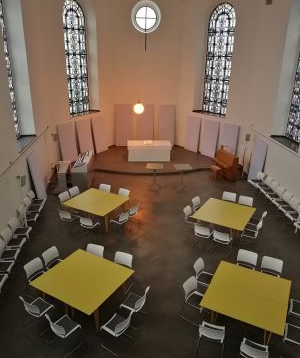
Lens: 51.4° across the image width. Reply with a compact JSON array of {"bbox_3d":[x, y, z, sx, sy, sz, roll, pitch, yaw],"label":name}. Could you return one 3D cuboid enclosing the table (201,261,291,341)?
[{"bbox_3d":[2.101,2.806,6.837,1.623,0.750,1.641,11,23,25],"label":"table"}]

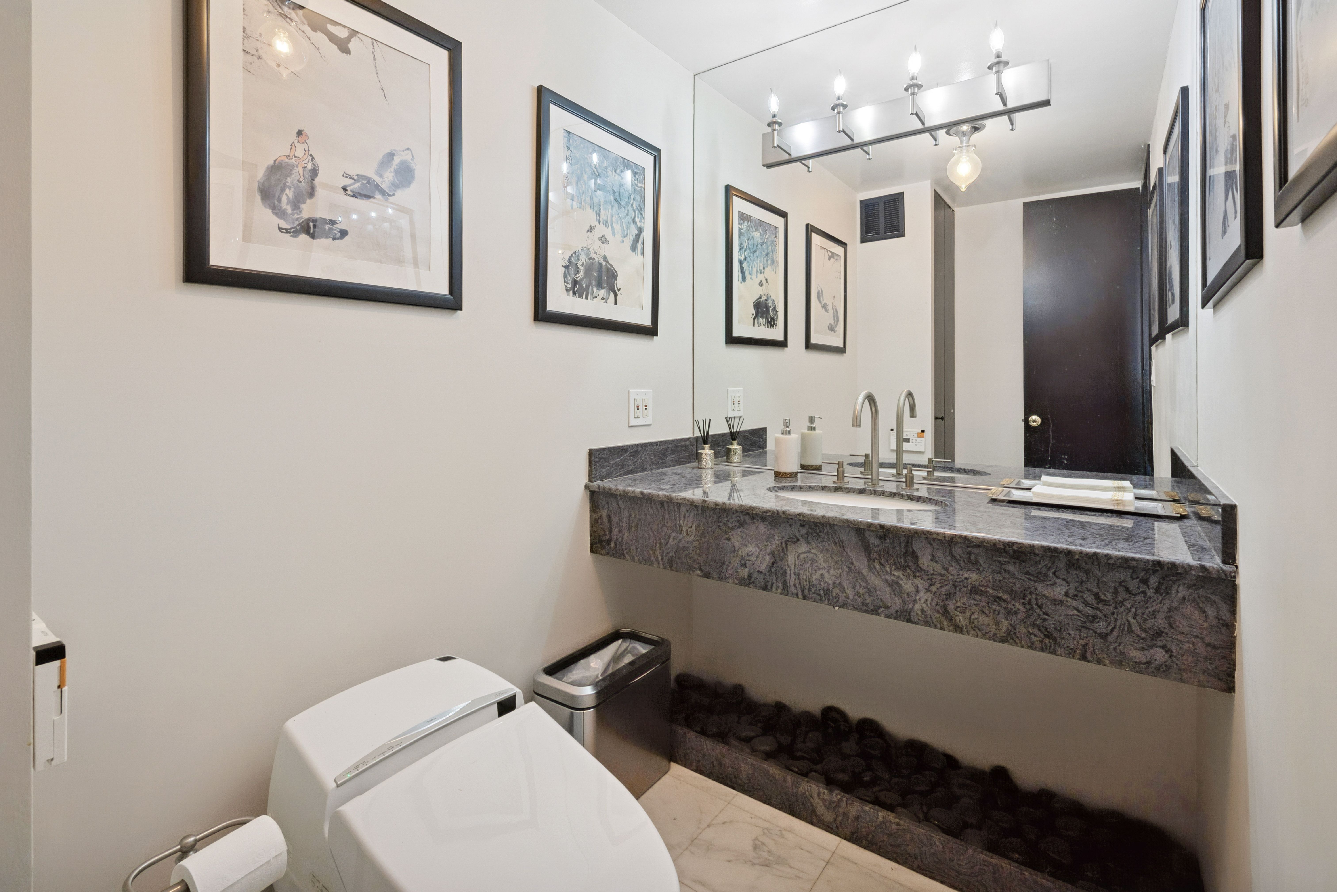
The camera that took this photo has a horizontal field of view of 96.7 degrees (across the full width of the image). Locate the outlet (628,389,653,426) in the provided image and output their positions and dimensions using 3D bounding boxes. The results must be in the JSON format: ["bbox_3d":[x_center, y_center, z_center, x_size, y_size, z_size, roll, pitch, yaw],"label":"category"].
[{"bbox_3d":[-0.090,-0.132,2.032,0.009,0.124,0.125,4,6,36],"label":"outlet"}]

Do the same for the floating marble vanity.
[{"bbox_3d":[0.513,0.194,1.646,1.469,0.320,0.589,4,6,36],"label":"floating marble vanity"}]

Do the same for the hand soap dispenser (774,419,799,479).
[{"bbox_3d":[0.389,0.009,1.955,0.077,0.192,0.083,1,5,11],"label":"hand soap dispenser"}]

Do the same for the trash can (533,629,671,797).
[{"bbox_3d":[-0.173,0.803,1.721,0.206,0.385,0.385,4,6,36],"label":"trash can"}]

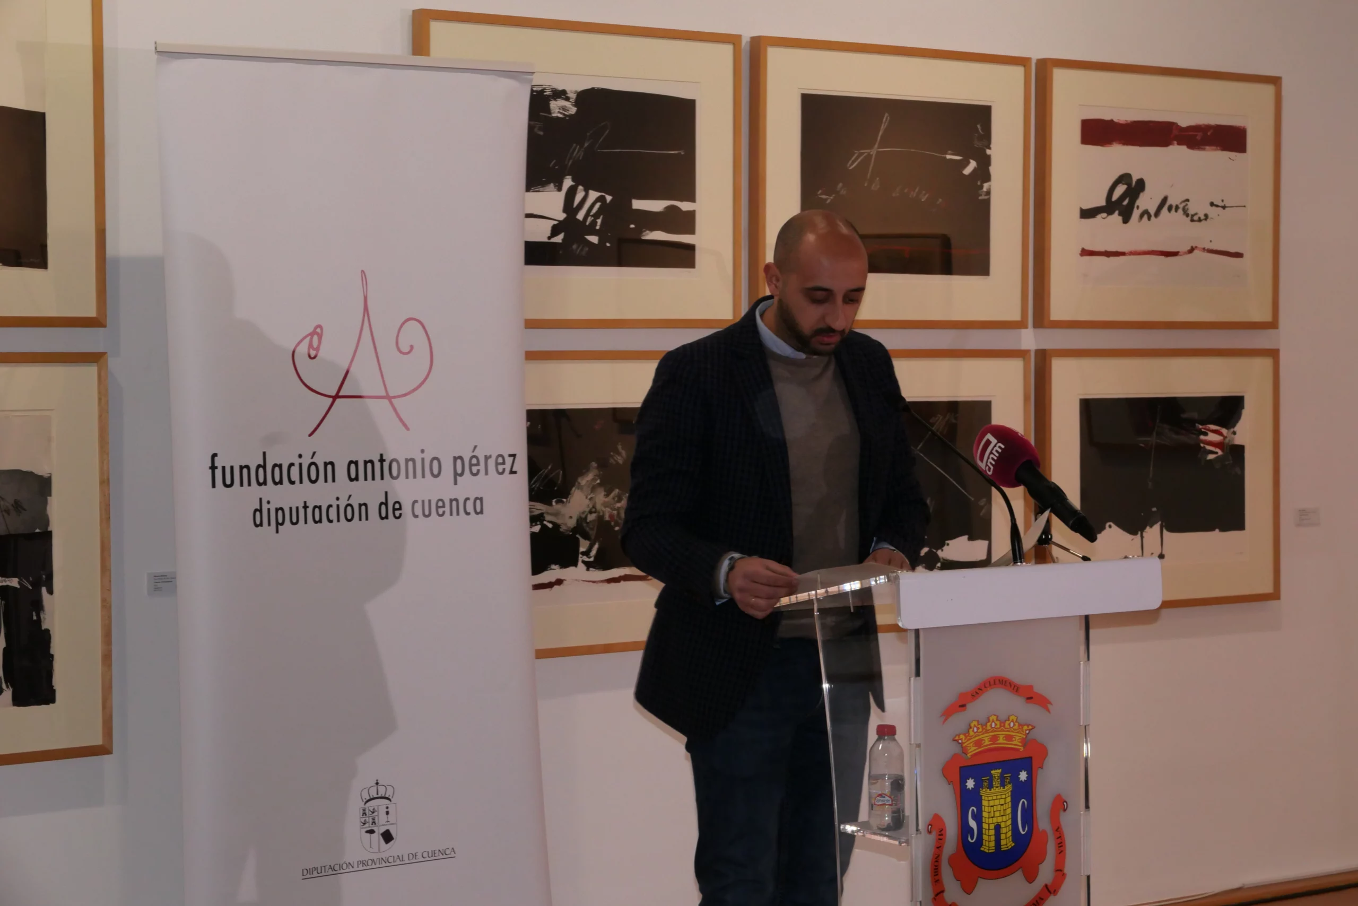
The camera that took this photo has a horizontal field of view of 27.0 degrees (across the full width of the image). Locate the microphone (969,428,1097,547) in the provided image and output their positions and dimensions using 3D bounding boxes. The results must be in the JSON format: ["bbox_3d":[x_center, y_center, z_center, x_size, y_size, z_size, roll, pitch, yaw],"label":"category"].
[{"bbox_3d":[0.598,0.054,4.700,0.293,0.090,0.090,44,5,33],"label":"microphone"}]

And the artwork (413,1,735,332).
[{"bbox_3d":[-0.217,-0.630,6.453,0.872,0.693,0.041,-2,3,-36],"label":"artwork"}]

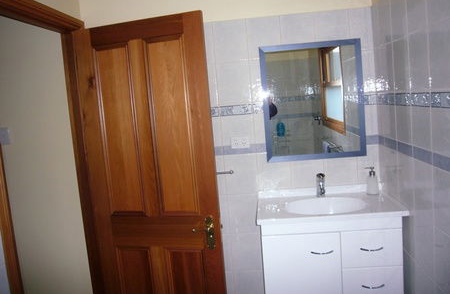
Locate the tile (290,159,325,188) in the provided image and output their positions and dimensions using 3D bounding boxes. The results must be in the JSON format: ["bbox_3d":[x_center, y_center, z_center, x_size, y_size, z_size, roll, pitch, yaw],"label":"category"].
[{"bbox_3d":[0.499,0.147,2.224,0.200,0.237,0.010,-4,7,6],"label":"tile"}]

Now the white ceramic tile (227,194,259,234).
[{"bbox_3d":[0.124,0.419,2.296,0.200,0.252,0.010,-4,7,6],"label":"white ceramic tile"}]

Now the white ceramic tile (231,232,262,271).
[{"bbox_3d":[0.148,0.660,2.310,0.200,0.250,0.010,-4,7,6],"label":"white ceramic tile"}]

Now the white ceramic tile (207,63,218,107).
[{"bbox_3d":[-0.147,-0.372,2.250,0.201,0.250,0.010,-5,7,6],"label":"white ceramic tile"}]

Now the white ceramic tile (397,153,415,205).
[{"bbox_3d":[0.894,0.159,1.809,0.010,0.250,0.200,-5,7,6],"label":"white ceramic tile"}]

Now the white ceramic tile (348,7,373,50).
[{"bbox_3d":[0.788,-0.678,2.084,0.129,0.242,0.010,-4,7,6],"label":"white ceramic tile"}]

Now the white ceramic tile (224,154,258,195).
[{"bbox_3d":[0.101,0.170,2.264,0.200,0.252,0.010,-4,7,6],"label":"white ceramic tile"}]

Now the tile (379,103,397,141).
[{"bbox_3d":[0.881,-0.142,2.009,0.010,0.185,0.285,-4,7,6],"label":"tile"}]

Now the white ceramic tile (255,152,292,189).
[{"bbox_3d":[0.302,0.153,2.224,0.200,0.250,0.010,-4,7,6],"label":"white ceramic tile"}]

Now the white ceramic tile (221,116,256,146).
[{"bbox_3d":[0.081,-0.105,2.265,0.201,0.184,0.010,-5,7,6],"label":"white ceramic tile"}]

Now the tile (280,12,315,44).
[{"bbox_3d":[0.422,-0.650,2.106,0.200,0.245,0.010,-4,7,6],"label":"tile"}]

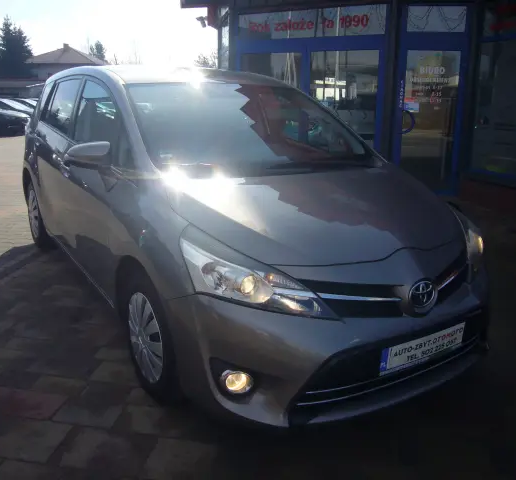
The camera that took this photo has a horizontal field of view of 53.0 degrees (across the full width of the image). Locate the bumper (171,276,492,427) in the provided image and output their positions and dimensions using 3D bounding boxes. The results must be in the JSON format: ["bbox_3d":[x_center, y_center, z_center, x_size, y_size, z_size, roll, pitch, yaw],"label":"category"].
[{"bbox_3d":[0.548,0.406,2.393,1.760,0.490,0.610,-9,19,-31],"label":"bumper"}]

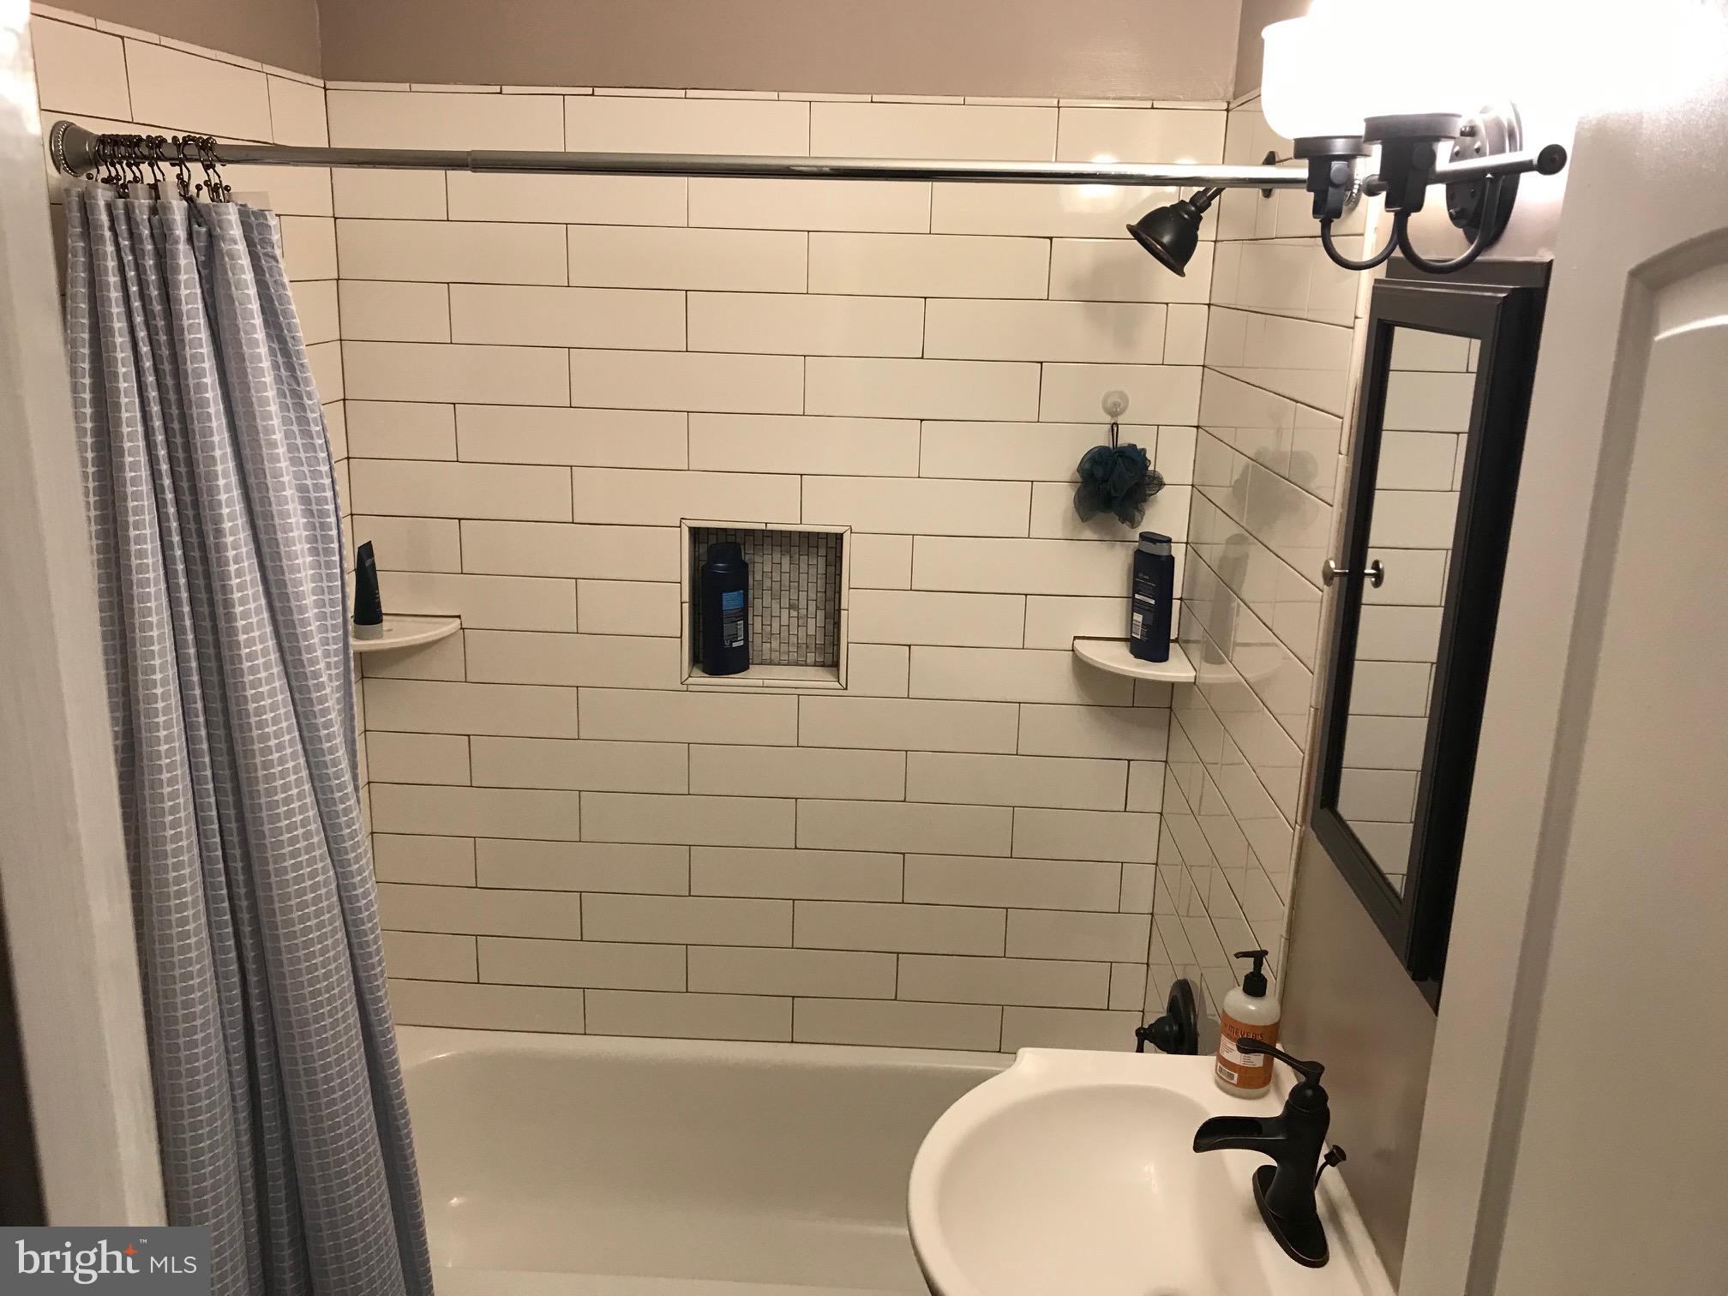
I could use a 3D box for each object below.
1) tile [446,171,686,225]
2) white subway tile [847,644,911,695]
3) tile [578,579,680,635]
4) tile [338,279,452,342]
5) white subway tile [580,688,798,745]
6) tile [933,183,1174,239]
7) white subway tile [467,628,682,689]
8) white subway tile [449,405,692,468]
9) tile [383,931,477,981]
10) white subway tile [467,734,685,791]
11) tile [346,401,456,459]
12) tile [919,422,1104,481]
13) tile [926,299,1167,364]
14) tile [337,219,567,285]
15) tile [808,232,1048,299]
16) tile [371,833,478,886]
[{"bbox_3d":[-0.500,-0.767,2.354,0.406,0.101,0.010,2,15,1],"label":"tile"},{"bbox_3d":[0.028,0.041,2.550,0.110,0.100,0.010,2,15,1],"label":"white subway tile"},{"bbox_3d":[-0.426,-0.073,2.536,0.190,0.100,0.010,2,15,1],"label":"tile"},{"bbox_3d":[-0.808,-0.582,2.416,0.191,0.100,0.009,2,15,1],"label":"tile"},{"bbox_3d":[-0.325,0.128,2.587,0.406,0.100,0.009,2,15,1],"label":"white subway tile"},{"bbox_3d":[0.315,-0.738,2.342,0.406,0.100,0.009,2,15,1],"label":"tile"},{"bbox_3d":[-0.532,0.021,2.565,0.395,0.100,0.009,2,15,1],"label":"white subway tile"},{"bbox_3d":[-0.512,-0.371,2.460,0.406,0.101,0.010,2,15,1],"label":"white subway tile"},{"bbox_3d":[-0.845,0.603,2.728,0.189,0.100,0.010,2,15,1],"label":"tile"},{"bbox_3d":[-0.531,0.218,2.612,0.406,0.101,0.010,2,15,1],"label":"white subway tile"},{"bbox_3d":[-0.813,-0.383,2.466,0.194,0.100,0.009,2,15,1],"label":"tile"},{"bbox_3d":[0.305,-0.342,2.446,0.407,0.101,0.010,2,15,1],"label":"tile"},{"bbox_3d":[0.311,-0.542,2.393,0.407,0.101,0.010,2,15,1],"label":"tile"},{"bbox_3d":[-0.702,-0.675,2.386,0.400,0.100,0.009,2,15,1],"label":"tile"},{"bbox_3d":[0.110,-0.646,2.366,0.406,0.101,0.010,2,15,1],"label":"tile"},{"bbox_3d":[-0.836,0.405,2.676,0.195,0.101,0.010,2,15,1],"label":"tile"}]

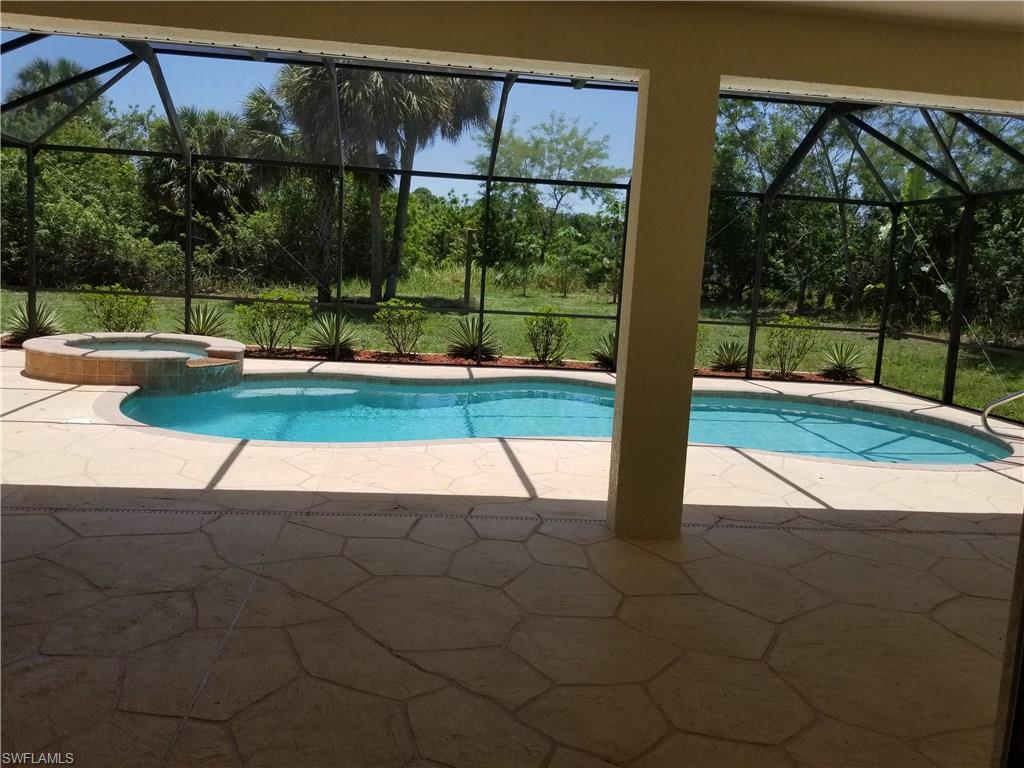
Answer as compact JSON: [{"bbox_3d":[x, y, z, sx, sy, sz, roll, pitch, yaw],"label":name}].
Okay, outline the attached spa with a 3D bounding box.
[{"bbox_3d":[-5.055,-0.324,10.472,2.720,0.470,2.720,6,8,19],"label":"attached spa"}]

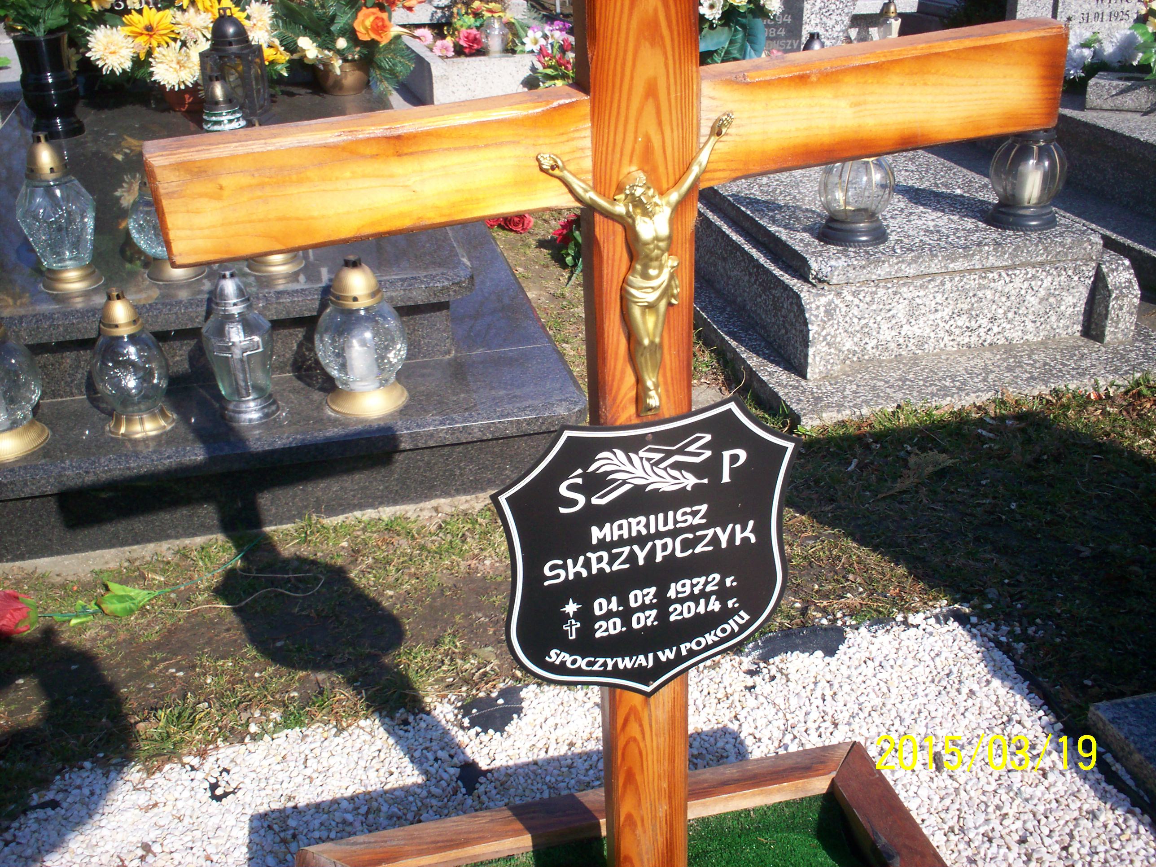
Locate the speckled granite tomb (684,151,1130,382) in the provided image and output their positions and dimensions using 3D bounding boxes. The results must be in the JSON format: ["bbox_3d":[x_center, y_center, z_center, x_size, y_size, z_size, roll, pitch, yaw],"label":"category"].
[{"bbox_3d":[0.792,-0.617,3.493,0.851,0.264,1.450,-7,28,-11],"label":"speckled granite tomb"}]

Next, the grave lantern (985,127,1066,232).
[{"bbox_3d":[1.119,-0.673,2.965,0.186,0.302,0.186,-7,28,-11],"label":"grave lantern"}]

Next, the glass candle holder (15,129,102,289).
[{"bbox_3d":[-1.156,-0.498,2.666,0.168,0.327,0.168,-7,28,-11],"label":"glass candle holder"}]

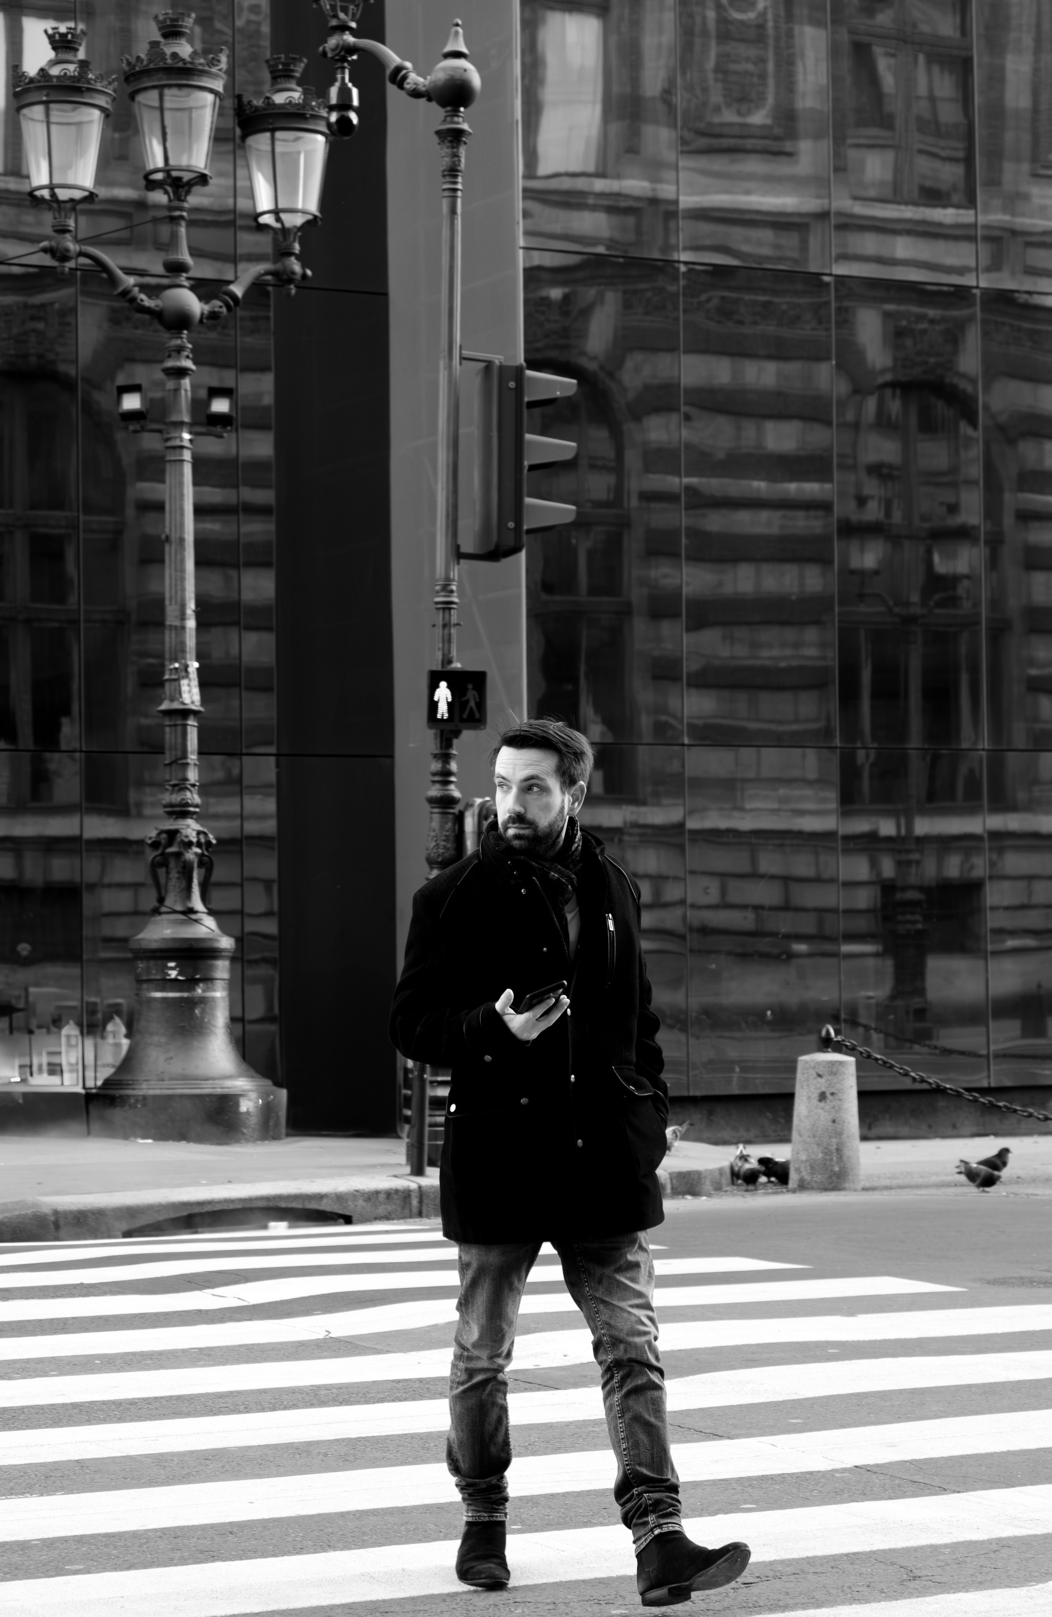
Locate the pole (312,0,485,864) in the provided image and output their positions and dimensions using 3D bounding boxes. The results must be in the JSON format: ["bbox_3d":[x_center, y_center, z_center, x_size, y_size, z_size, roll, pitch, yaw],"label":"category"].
[{"bbox_3d":[-0.685,-1.518,15.498,0.900,6.500,0.520,1,-2,-24],"label":"pole"}]

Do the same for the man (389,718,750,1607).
[{"bbox_3d":[0.068,0.722,6.487,0.660,1.790,0.520,0,-2,-14],"label":"man"}]

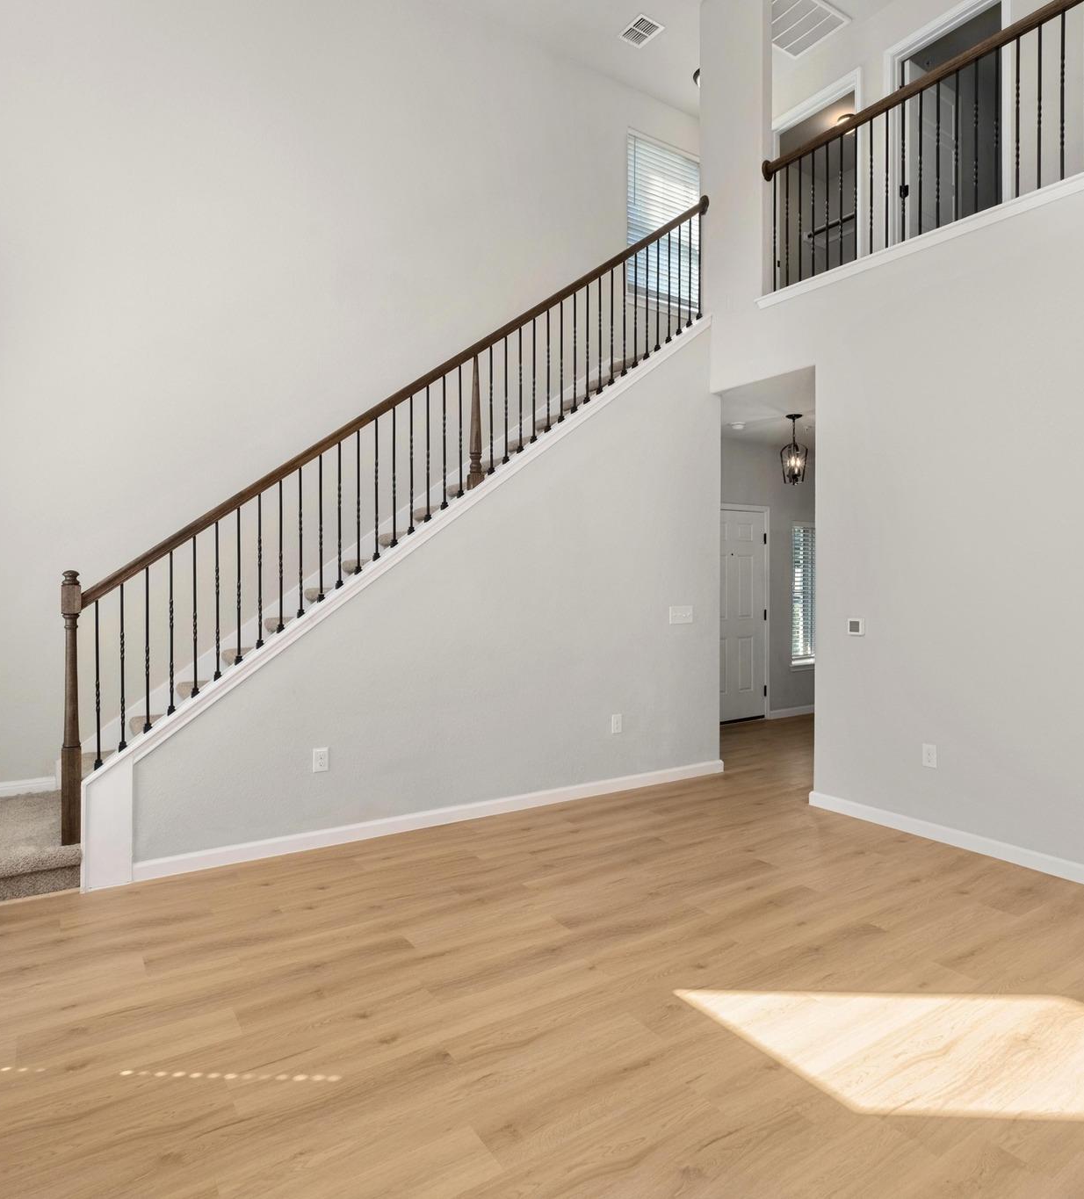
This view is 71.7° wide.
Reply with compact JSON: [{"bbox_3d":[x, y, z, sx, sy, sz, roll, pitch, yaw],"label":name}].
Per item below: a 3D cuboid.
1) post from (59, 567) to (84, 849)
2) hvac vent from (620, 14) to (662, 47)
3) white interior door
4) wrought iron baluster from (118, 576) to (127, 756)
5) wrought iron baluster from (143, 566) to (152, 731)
[{"bbox_3d":[-1.999,0.456,3.185,0.075,1.162,0.075,0,1,-33],"label":"post"},{"bbox_3d":[0.730,-4.154,5.502,0.217,0.025,0.257,0,1,-33],"label":"hvac vent"},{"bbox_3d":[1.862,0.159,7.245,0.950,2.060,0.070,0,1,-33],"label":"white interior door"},{"bbox_3d":[-1.838,0.296,3.288,0.032,0.739,0.032,0,1,-33],"label":"wrought iron baluster"},{"bbox_3d":[-1.756,0.223,3.340,0.032,0.740,0.032,0,1,-33],"label":"wrought iron baluster"}]

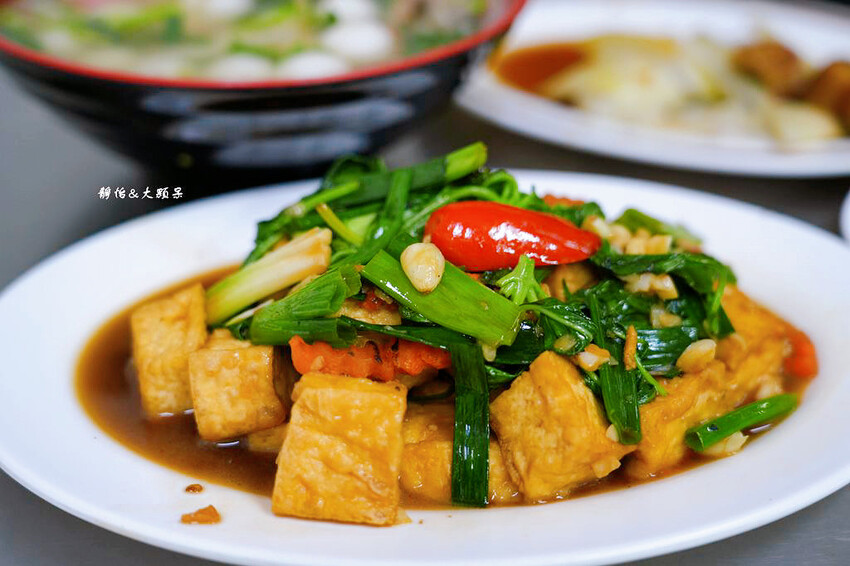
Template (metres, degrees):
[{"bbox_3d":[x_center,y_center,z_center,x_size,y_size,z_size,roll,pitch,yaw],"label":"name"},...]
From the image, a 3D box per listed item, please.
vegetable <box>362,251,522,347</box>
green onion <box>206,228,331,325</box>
[{"bbox_3d":[0.005,0.004,0.419,0.048,0.014,0.009,22,-2,12],"label":"vegetable"},{"bbox_3d":[-0.051,-0.003,0.434,0.039,0.013,0.011,-25,-1,1],"label":"green onion"}]

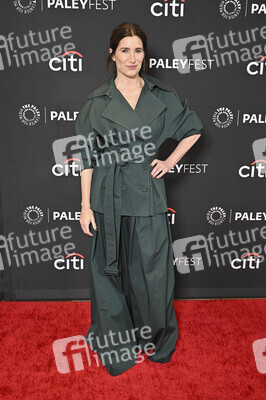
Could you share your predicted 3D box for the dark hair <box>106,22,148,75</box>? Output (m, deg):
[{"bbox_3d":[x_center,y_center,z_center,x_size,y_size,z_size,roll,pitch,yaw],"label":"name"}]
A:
[{"bbox_3d":[-0.027,-0.683,2.200,0.180,0.235,0.225,-3,14,-15],"label":"dark hair"}]

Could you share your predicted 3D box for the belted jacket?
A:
[{"bbox_3d":[0.025,-0.110,2.275,0.580,0.920,0.320,-2,14,-9],"label":"belted jacket"}]

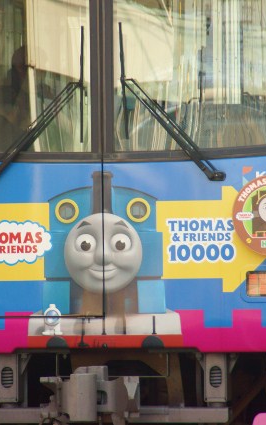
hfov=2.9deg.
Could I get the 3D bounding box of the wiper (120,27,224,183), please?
[{"bbox_3d":[0.194,-0.538,26.000,0.510,0.775,0.120,0,0,11],"label":"wiper"}]

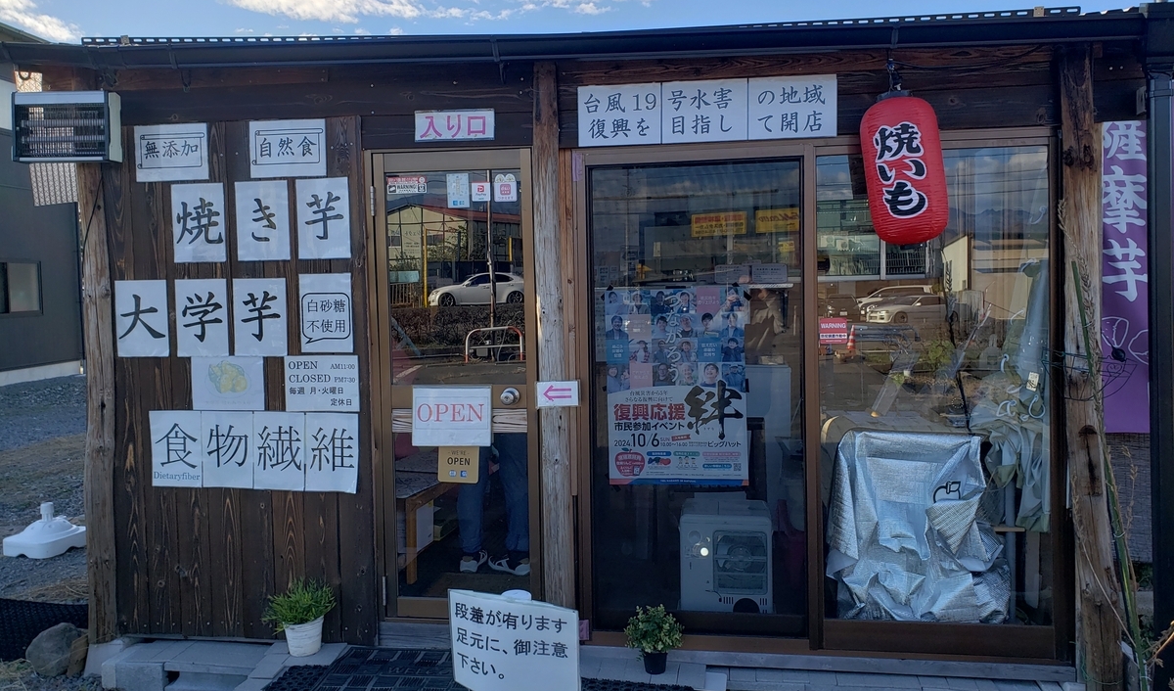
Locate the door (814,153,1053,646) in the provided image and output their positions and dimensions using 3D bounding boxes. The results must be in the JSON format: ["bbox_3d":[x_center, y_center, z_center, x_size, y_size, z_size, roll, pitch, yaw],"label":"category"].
[{"bbox_3d":[1.203,0.195,3.099,0.820,1.807,0.040,-1,2,8],"label":"door"}]

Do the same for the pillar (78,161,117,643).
[{"bbox_3d":[-1.948,0.065,3.495,0.119,2.236,0.119,-1,2,8],"label":"pillar"}]

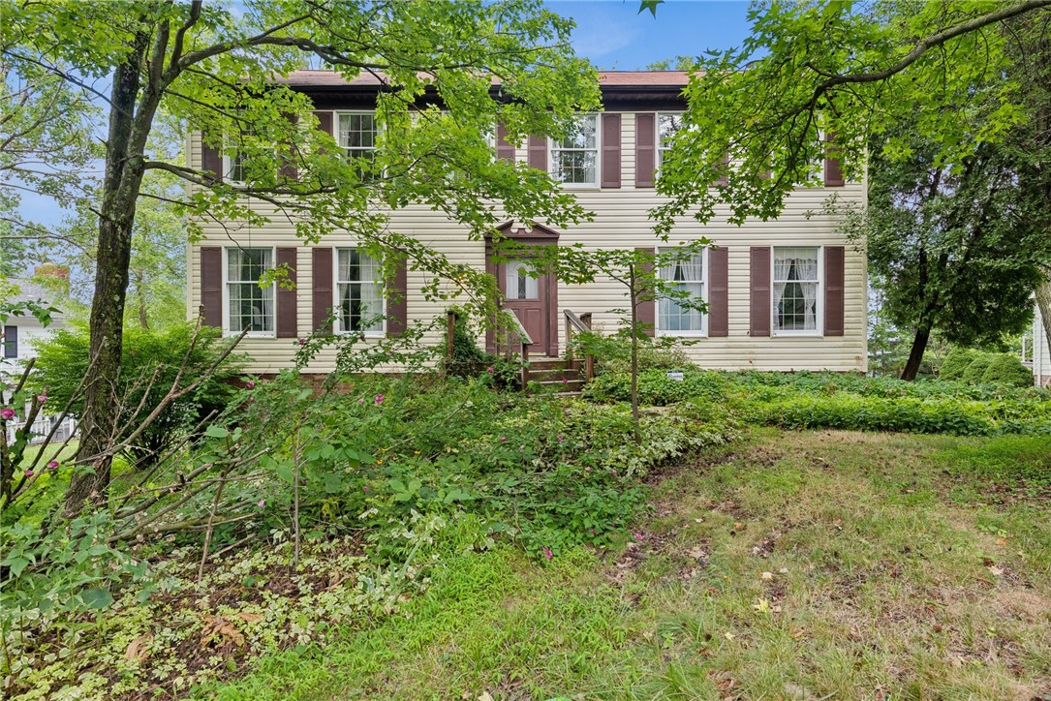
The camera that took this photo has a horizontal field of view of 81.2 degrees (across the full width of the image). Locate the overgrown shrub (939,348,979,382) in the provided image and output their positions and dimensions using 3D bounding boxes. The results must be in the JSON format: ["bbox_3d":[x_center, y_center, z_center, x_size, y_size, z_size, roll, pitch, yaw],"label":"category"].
[{"bbox_3d":[13.537,0.495,19.000,1.400,1.220,1.400,0,0,0],"label":"overgrown shrub"}]

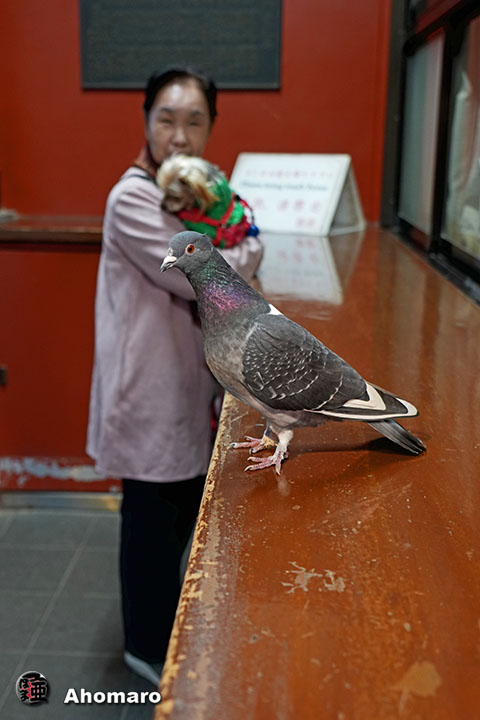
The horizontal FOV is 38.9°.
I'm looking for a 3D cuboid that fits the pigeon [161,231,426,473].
[{"bbox_3d":[0.055,-0.014,0.629,0.260,0.214,0.110,-1,17,-5],"label":"pigeon"}]

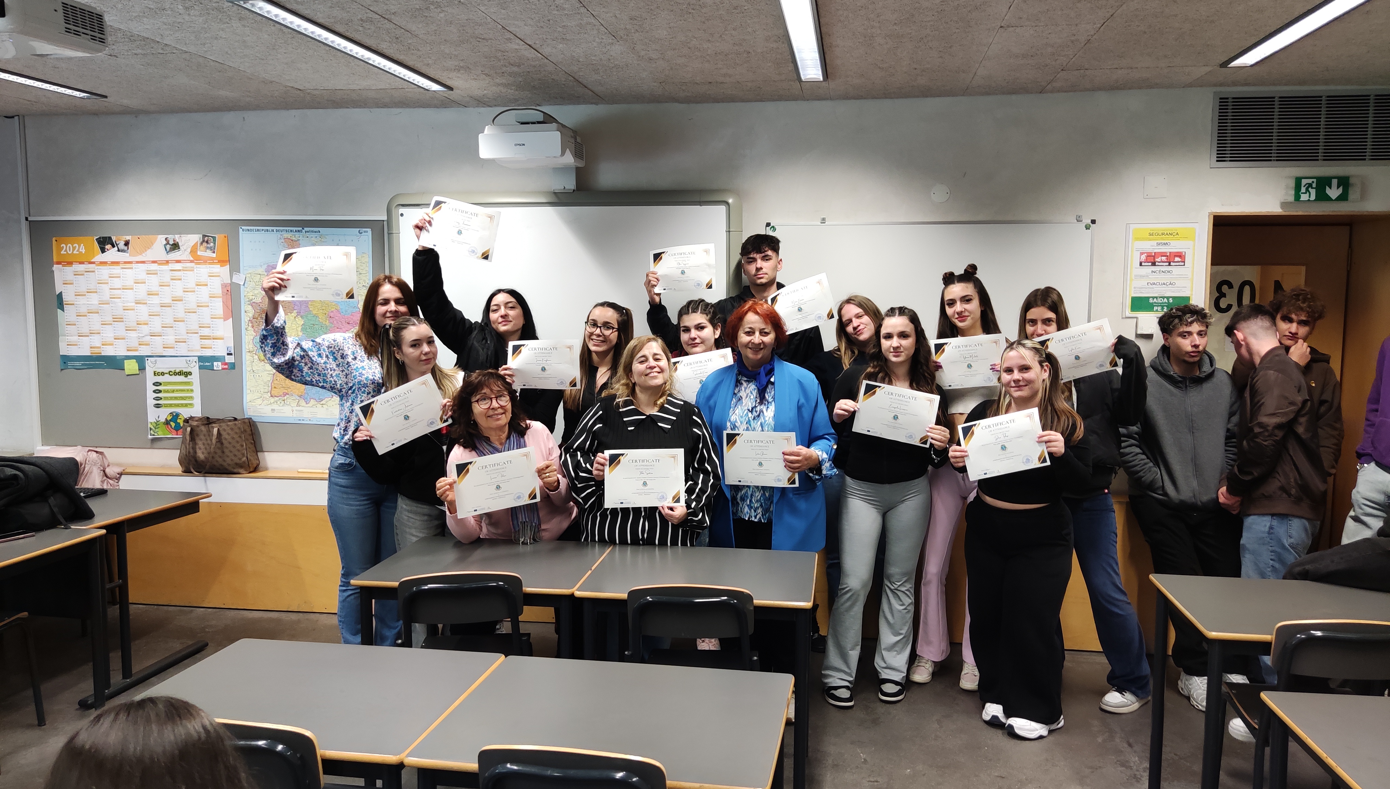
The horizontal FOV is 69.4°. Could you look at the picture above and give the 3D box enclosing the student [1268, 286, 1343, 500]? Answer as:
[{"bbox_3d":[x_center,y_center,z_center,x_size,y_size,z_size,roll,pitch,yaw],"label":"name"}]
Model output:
[{"bbox_3d":[2.573,0.359,4.412,0.480,1.690,0.380,2,5,22],"label":"student"}]

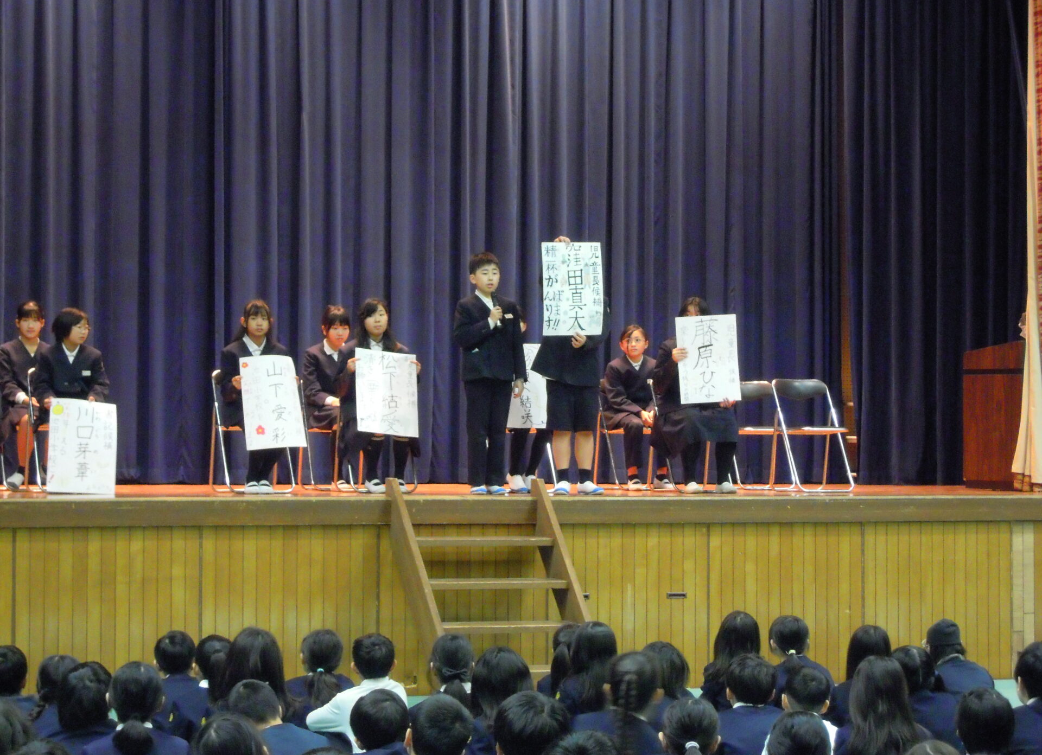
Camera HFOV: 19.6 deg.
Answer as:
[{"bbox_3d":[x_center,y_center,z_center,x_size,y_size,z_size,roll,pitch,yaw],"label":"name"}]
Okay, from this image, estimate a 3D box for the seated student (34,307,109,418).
[{"bbox_3d":[-2.608,0.134,17.550,0.430,1.080,0.700,1,-1,-25],"label":"seated student"}]

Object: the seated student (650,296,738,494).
[{"bbox_3d":[1.110,0.110,19.050,0.450,1.234,0.740,1,-1,-22],"label":"seated student"}]

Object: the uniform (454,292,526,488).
[{"bbox_3d":[-0.188,0.074,18.250,0.430,1.190,0.280,1,-2,-20],"label":"uniform"}]

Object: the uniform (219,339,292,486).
[{"bbox_3d":[-1.625,0.204,18.400,0.420,0.900,0.500,1,-2,-18],"label":"uniform"}]

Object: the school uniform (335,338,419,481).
[{"bbox_3d":[-0.866,0.205,18.250,0.440,0.869,0.580,1,-1,-18],"label":"school uniform"}]

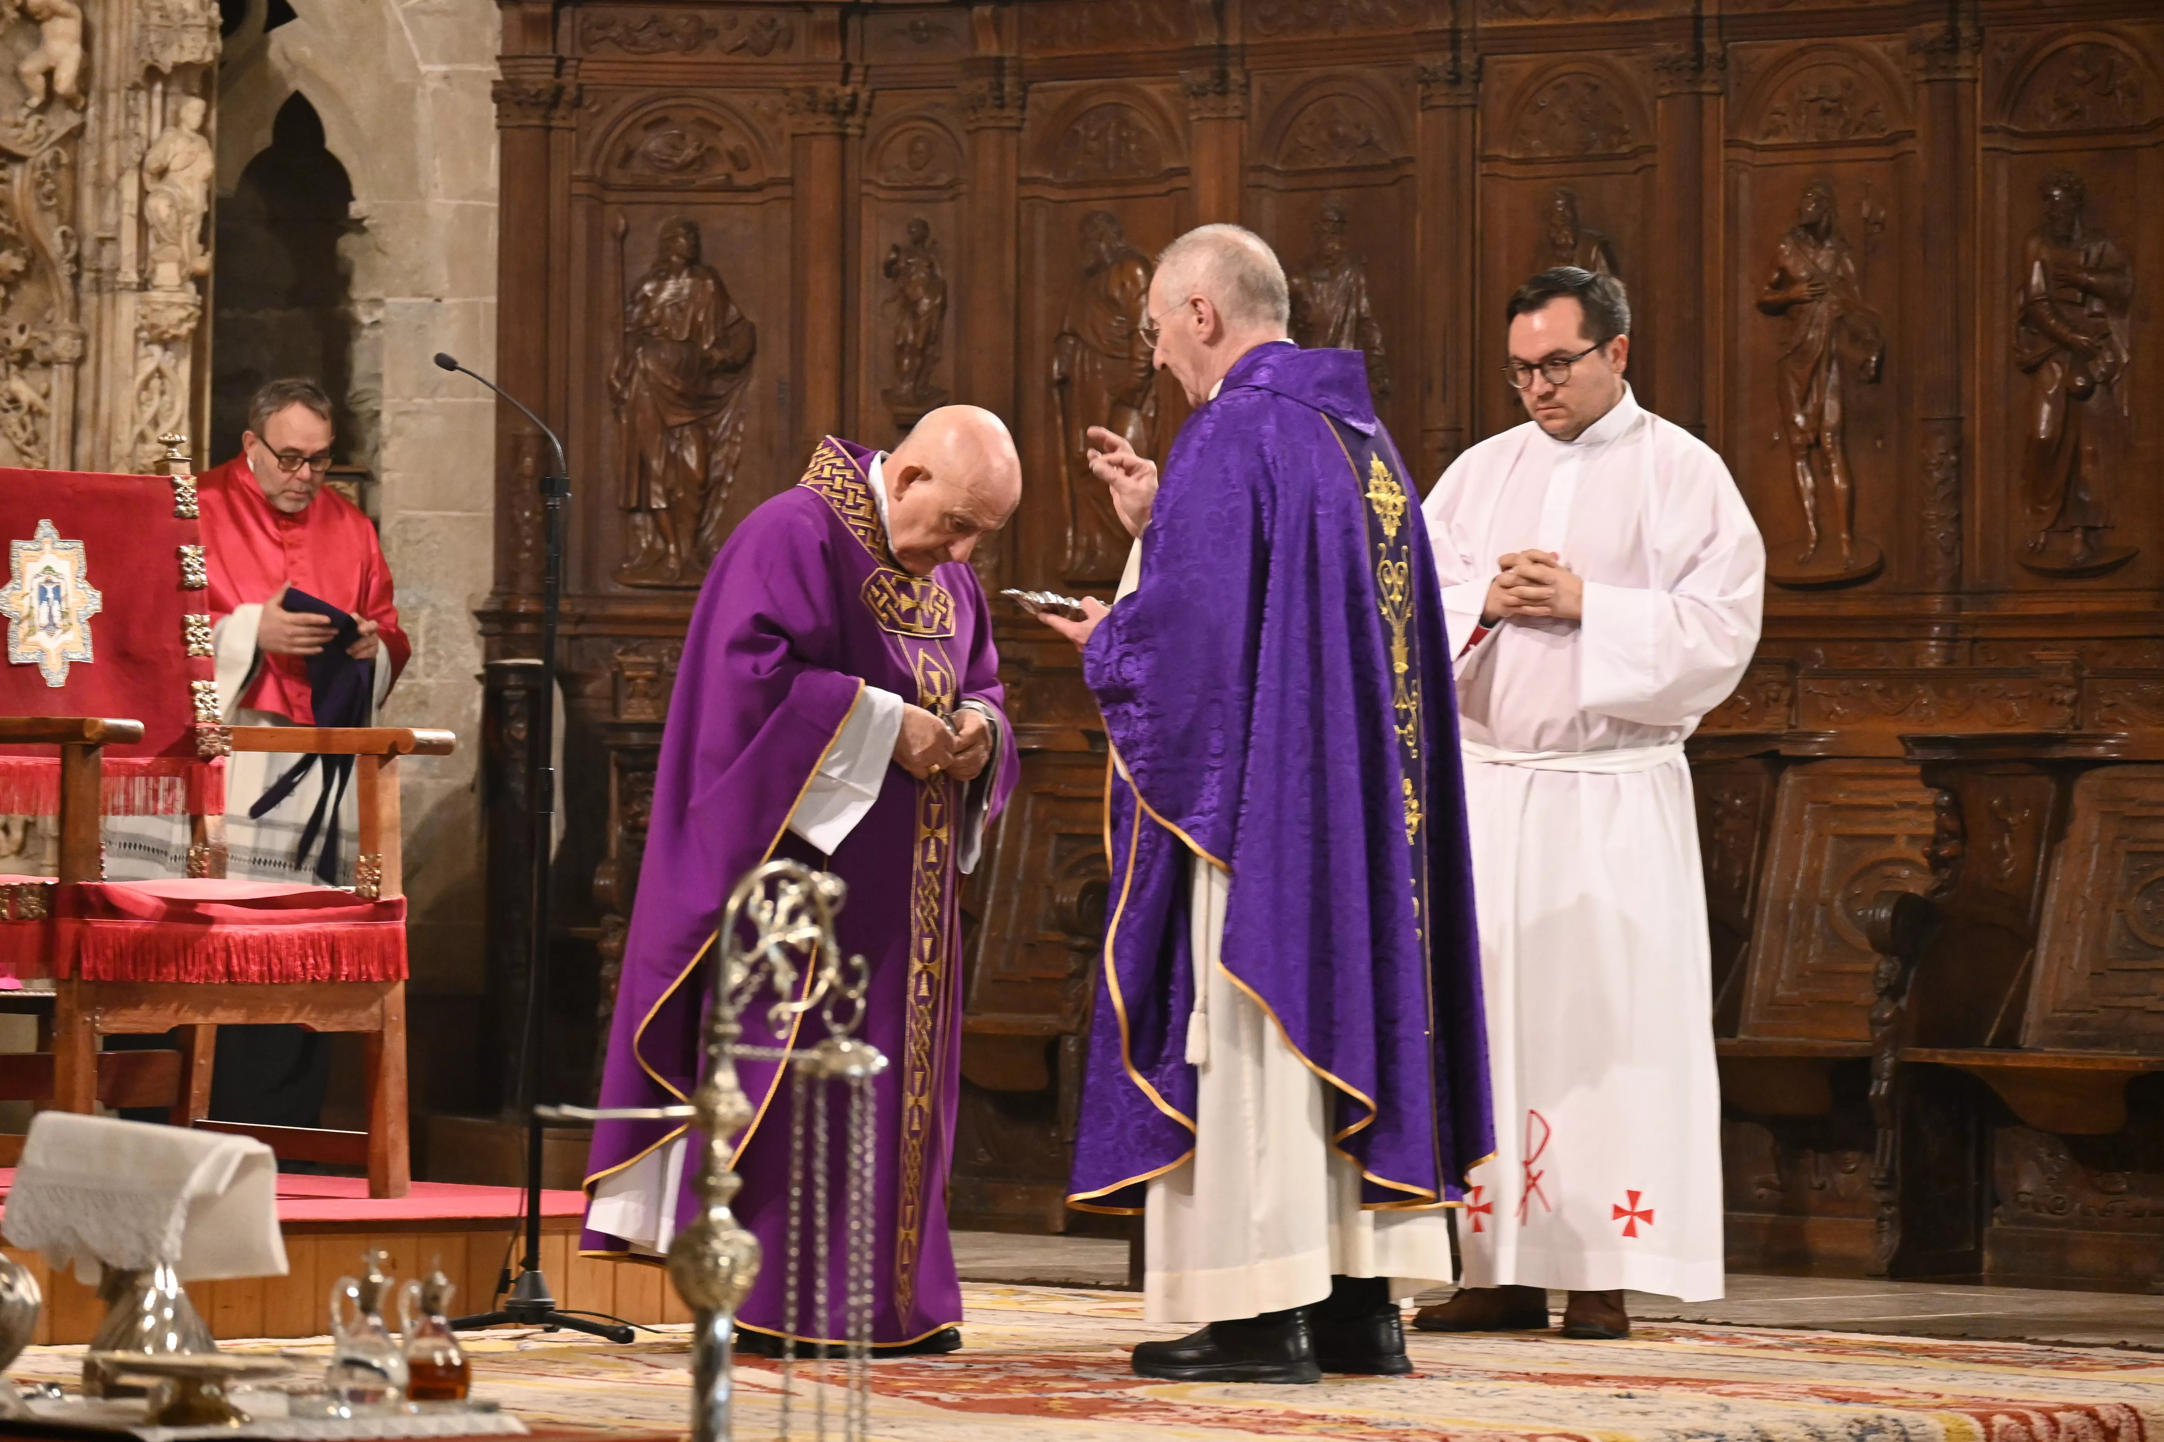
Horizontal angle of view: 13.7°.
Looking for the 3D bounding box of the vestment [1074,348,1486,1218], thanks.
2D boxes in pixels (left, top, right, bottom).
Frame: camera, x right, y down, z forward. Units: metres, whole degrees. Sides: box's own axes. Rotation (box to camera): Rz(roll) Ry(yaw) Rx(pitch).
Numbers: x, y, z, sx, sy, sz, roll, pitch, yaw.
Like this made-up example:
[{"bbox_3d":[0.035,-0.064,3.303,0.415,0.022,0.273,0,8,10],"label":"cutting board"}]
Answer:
[{"bbox_3d":[0.300,0.088,13.750,0.560,1.330,0.630,0,0,25],"label":"vestment"}]

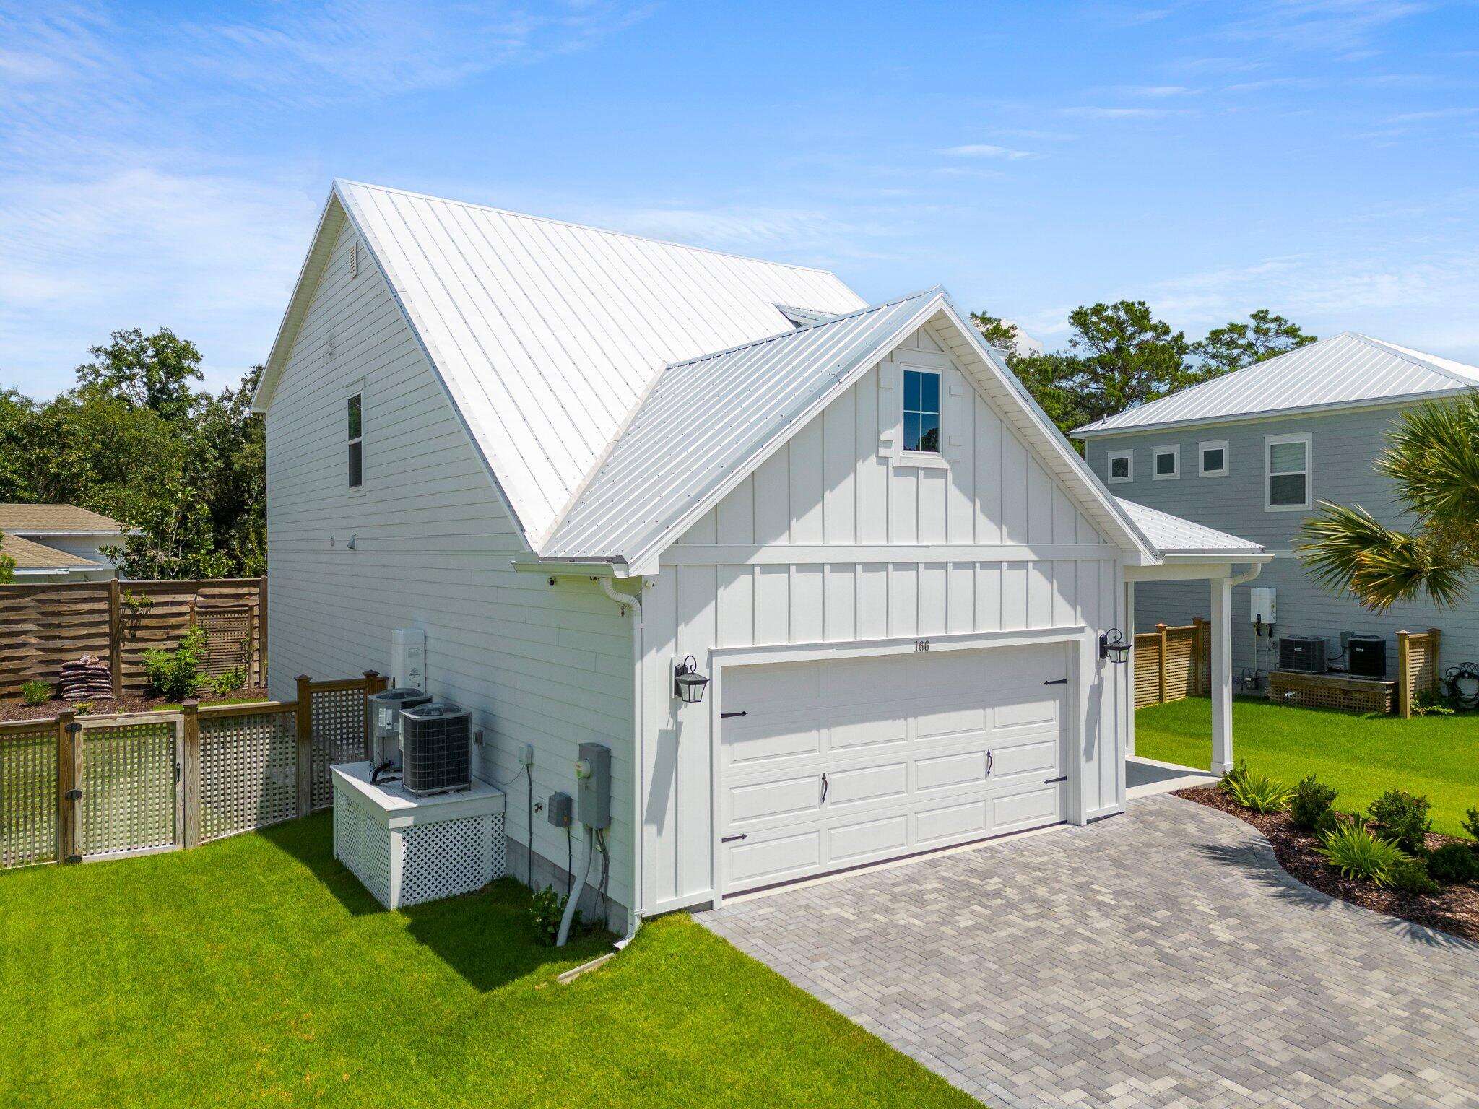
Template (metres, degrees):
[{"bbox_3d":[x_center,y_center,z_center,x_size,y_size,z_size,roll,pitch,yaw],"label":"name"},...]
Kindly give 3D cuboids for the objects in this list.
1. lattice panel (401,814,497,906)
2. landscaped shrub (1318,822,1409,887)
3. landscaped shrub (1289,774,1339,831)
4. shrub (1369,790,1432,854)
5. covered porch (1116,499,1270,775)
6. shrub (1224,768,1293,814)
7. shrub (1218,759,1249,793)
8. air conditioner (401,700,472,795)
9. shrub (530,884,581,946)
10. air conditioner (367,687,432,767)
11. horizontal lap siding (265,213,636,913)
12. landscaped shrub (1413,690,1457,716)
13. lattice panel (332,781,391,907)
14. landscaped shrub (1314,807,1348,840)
[{"bbox_3d":[-2.984,3.155,10.725,1.090,0.770,0.060,0,0,-35],"label":"lattice panel"},{"bbox_3d":[6.168,2.913,10.164,0.840,0.520,0.840,0,0,-35],"label":"landscaped shrub"},{"bbox_3d":[6.572,2.814,11.751,0.500,0.600,0.500,0,0,-35],"label":"landscaped shrub"},{"bbox_3d":[7.017,2.839,10.903,0.620,0.640,0.620,0,0,-35],"label":"shrub"},{"bbox_3d":[5.308,1.095,14.207,3.100,3.950,2.500,0,0,-35],"label":"covered porch"},{"bbox_3d":[6.425,2.911,12.700,0.740,0.490,0.700,0,0,27],"label":"shrub"},{"bbox_3d":[6.526,2.917,13.500,0.440,0.470,0.440,0,0,27],"label":"shrub"},{"bbox_3d":[-3.470,2.166,11.661,0.660,0.950,0.660,0,0,-34],"label":"air conditioner"},{"bbox_3d":[-1.707,3.272,9.500,0.420,0.440,0.440,0,0,-34],"label":"shrub"},{"bbox_3d":[-4.270,2.160,12.883,0.670,0.940,0.670,0,0,-34],"label":"air conditioner"},{"bbox_3d":[-5.421,-1.287,15.368,0.200,8.500,16.250,0,0,-35],"label":"horizontal lap siding"},{"bbox_3d":[14.460,3.072,21.300,0.550,0.550,0.700,0,0,-34],"label":"landscaped shrub"},{"bbox_3d":[-4.331,3.265,11.738,0.070,0.870,2.430,0,0,-34],"label":"lattice panel"},{"bbox_3d":[6.508,2.956,11.309,0.380,0.360,0.380,0,0,-35],"label":"landscaped shrub"}]

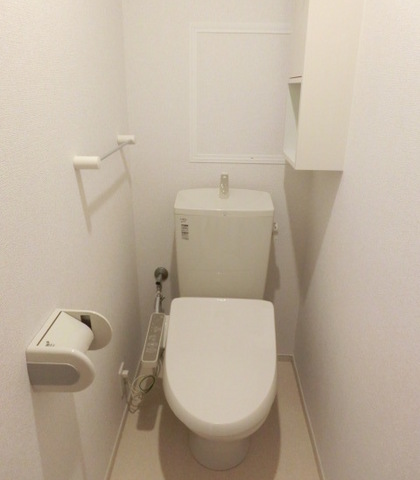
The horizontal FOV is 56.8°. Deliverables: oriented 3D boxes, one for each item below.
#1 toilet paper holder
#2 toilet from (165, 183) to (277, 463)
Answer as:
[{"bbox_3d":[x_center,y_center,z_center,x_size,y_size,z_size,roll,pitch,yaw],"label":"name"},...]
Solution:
[{"bbox_3d":[-0.300,0.243,0.865,0.132,0.108,0.150,1,21,2],"label":"toilet paper holder"},{"bbox_3d":[0.043,0.355,1.432,0.384,0.885,0.805,1,21,2],"label":"toilet"}]

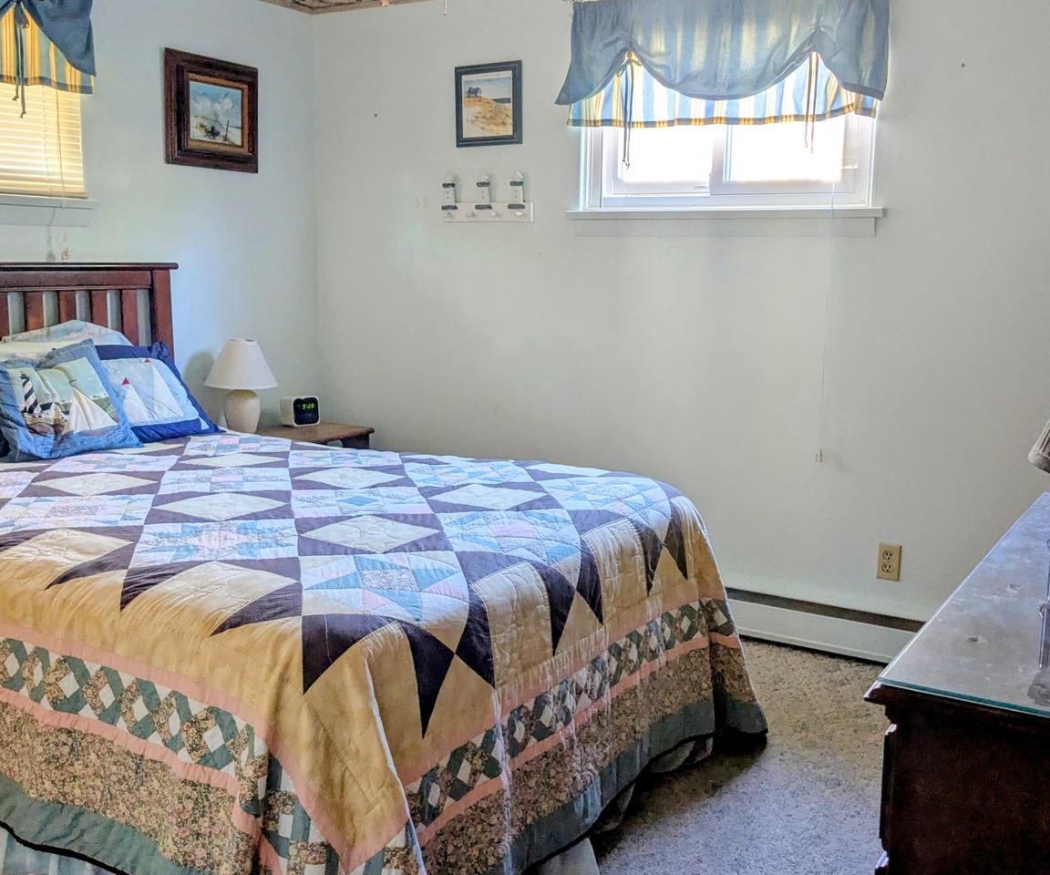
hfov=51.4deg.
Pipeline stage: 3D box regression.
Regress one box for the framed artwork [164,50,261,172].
[{"bbox_3d":[-1.073,-1.116,3.769,0.036,0.367,0.395,7,12,29],"label":"framed artwork"}]

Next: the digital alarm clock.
[{"bbox_3d":[-0.851,-0.104,4.148,0.104,0.107,0.100,-8,14,-41],"label":"digital alarm clock"}]

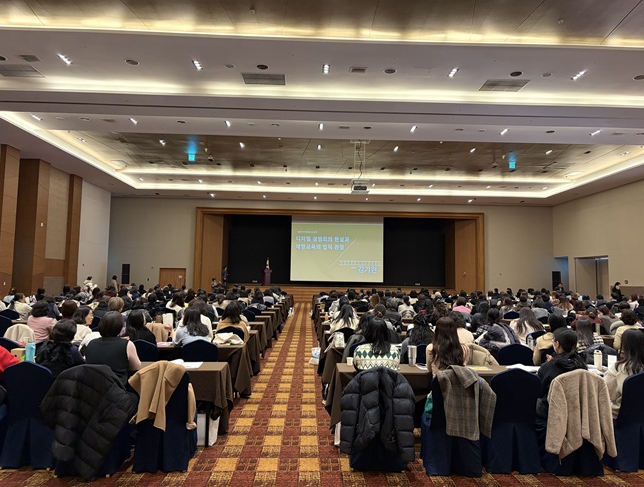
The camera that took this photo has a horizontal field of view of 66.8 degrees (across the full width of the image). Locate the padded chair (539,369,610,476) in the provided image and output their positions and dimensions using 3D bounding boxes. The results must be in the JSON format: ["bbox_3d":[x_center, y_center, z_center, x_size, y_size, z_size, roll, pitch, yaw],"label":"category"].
[{"bbox_3d":[2.192,1.543,4.400,0.450,0.900,0.560,1,-4,-1],"label":"padded chair"}]

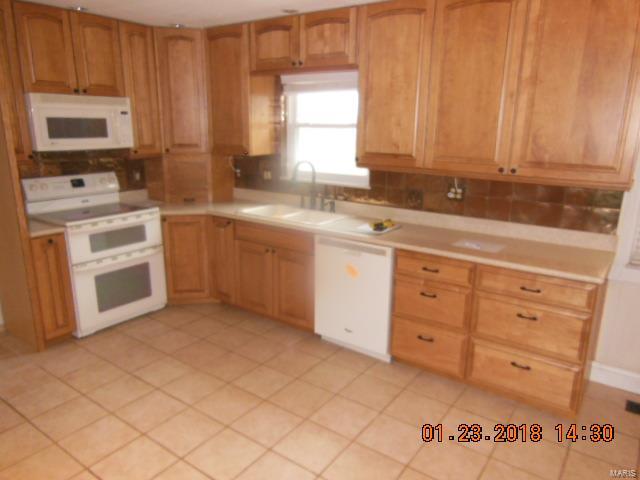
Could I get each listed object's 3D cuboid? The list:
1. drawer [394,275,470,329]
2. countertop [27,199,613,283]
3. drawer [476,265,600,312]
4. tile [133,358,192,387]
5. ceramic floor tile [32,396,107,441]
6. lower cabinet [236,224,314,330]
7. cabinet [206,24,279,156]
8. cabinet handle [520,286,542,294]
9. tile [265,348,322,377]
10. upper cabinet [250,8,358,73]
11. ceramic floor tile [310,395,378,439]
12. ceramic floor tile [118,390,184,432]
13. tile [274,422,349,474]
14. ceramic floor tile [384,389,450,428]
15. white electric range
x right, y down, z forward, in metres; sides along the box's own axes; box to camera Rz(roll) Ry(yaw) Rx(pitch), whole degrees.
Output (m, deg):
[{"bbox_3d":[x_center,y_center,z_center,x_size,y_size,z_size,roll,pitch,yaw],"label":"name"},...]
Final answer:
[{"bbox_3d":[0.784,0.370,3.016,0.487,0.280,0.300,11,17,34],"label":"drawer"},{"bbox_3d":[-0.329,-0.012,3.111,3.811,0.043,1.930,11,17,34],"label":"countertop"},{"bbox_3d":[1.265,0.219,2.674,0.586,0.148,0.420,10,17,32],"label":"drawer"},{"bbox_3d":[-1.054,0.892,3.126,0.306,0.010,0.306,11,17,34],"label":"tile"},{"bbox_3d":[-1.416,1.010,2.629,0.307,0.010,0.307,11,17,34],"label":"ceramic floor tile"},{"bbox_3d":[-0.199,0.239,3.906,0.870,0.835,0.620,11,17,34],"label":"lower cabinet"},{"bbox_3d":[-0.689,-1.297,4.095,0.508,1.053,0.323,11,17,34],"label":"cabinet"},{"bbox_3d":[1.151,0.273,2.517,0.105,0.018,0.030,11,17,34],"label":"cabinet handle"},{"bbox_3d":[-0.185,0.864,3.261,0.307,0.010,0.307,11,17,34],"label":"tile"},{"bbox_3d":[-0.054,-1.499,3.580,1.025,0.378,0.343,10,17,33],"label":"upper cabinet"},{"bbox_3d":[0.139,1.018,2.666,0.307,0.010,0.307,11,17,34],"label":"ceramic floor tile"},{"bbox_3d":[-0.969,0.987,2.666,0.302,0.012,0.302,11,17,34],"label":"ceramic floor tile"},{"bbox_3d":[-0.038,1.069,2.392,0.302,0.012,0.302,11,17,34],"label":"tile"},{"bbox_3d":[0.568,0.994,2.700,0.303,0.010,0.303,11,17,34],"label":"ceramic floor tile"},{"bbox_3d":[-1.804,0.088,3.757,0.680,1.165,0.759,11,17,34],"label":"white electric range"}]

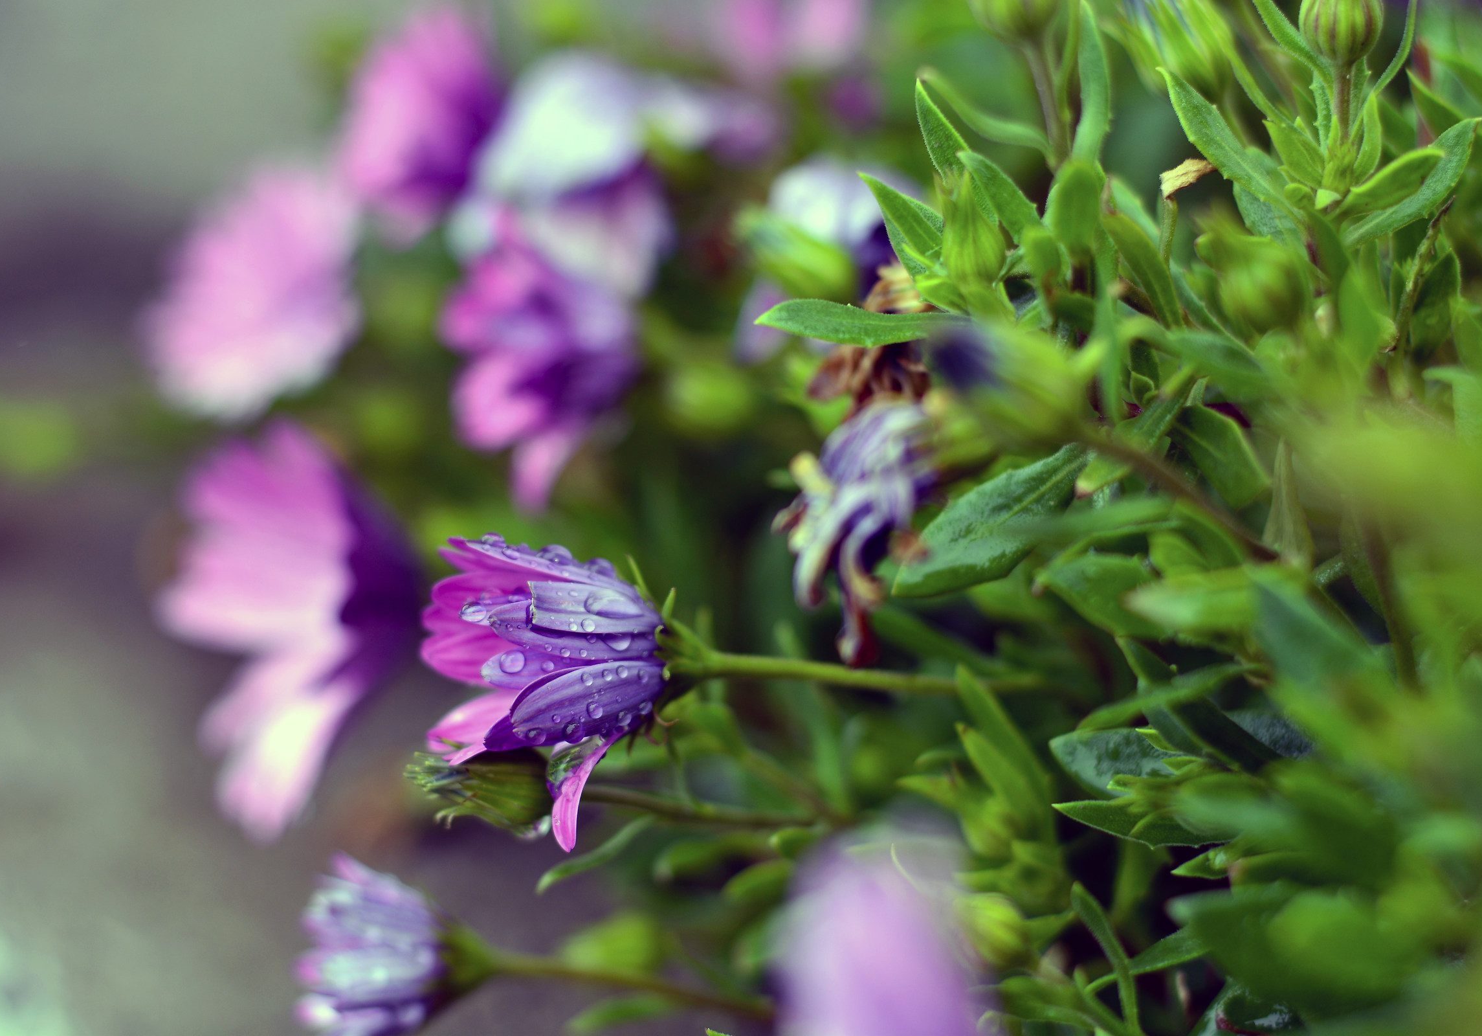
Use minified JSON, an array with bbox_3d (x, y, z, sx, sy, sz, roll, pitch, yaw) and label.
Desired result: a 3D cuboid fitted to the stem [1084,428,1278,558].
[{"bbox_3d":[0.053,-0.002,0.390,0.031,0.004,0.004,31,0,-29],"label":"stem"}]

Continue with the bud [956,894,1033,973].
[{"bbox_3d":[0.034,0.055,0.430,0.009,0.011,0.009,-40,20,0],"label":"bud"}]

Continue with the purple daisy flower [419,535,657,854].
[{"bbox_3d":[-0.026,0.022,0.420,0.032,0.040,0.034,-2,15,-6],"label":"purple daisy flower"}]

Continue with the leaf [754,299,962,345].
[{"bbox_3d":[0.016,-0.026,0.420,0.028,0.004,0.008,-3,31,-5],"label":"leaf"}]

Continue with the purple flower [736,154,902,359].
[{"bbox_3d":[0.013,-0.040,0.500,0.025,0.034,0.034,-6,16,-22],"label":"purple flower"}]

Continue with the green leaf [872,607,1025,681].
[{"bbox_3d":[0.028,0.017,0.440,0.021,0.005,0.006,23,12,-10],"label":"green leaf"}]

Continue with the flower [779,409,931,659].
[{"bbox_3d":[0.015,0.002,0.412,0.019,0.031,0.020,-7,19,-20],"label":"flower"}]

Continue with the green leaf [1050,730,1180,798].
[{"bbox_3d":[0.051,0.033,0.432,0.020,0.004,0.011,-1,41,3],"label":"green leaf"}]

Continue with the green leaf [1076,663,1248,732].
[{"bbox_3d":[0.053,0.022,0.405,0.024,0.004,0.006,-24,21,-5],"label":"green leaf"}]

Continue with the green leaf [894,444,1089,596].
[{"bbox_3d":[0.033,0.000,0.430,0.031,0.004,0.012,-36,46,-6],"label":"green leaf"}]

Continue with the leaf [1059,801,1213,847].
[{"bbox_3d":[0.051,0.040,0.420,0.021,0.004,0.008,8,32,1],"label":"leaf"}]

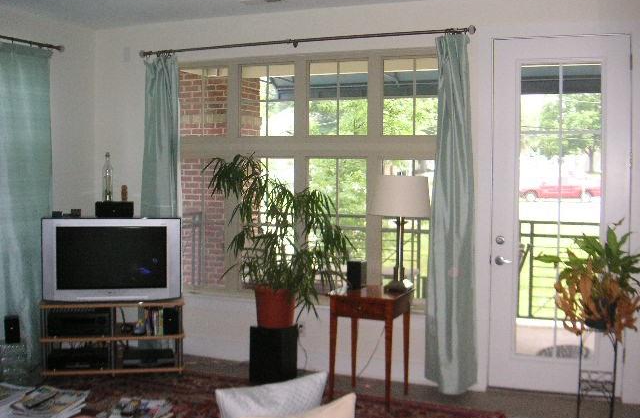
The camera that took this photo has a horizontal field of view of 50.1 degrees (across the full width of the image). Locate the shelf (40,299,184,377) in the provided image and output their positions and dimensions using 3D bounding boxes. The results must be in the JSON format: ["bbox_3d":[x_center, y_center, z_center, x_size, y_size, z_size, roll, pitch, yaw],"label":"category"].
[{"bbox_3d":[-1.581,0.966,5.347,1.050,0.560,0.480,-1,4,-9],"label":"shelf"}]

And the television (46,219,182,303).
[{"bbox_3d":[-1.601,0.365,5.423,1.010,0.628,0.560,-1,4,-9],"label":"television"}]

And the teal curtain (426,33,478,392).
[{"bbox_3d":[0.924,0.043,4.763,0.357,2.460,0.140,1,4,20],"label":"teal curtain"}]

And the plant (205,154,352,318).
[{"bbox_3d":[-0.333,0.230,4.915,0.980,1.250,0.800,2,4,21],"label":"plant"}]

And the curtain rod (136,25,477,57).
[{"bbox_3d":[-0.217,-1.256,5.143,2.760,0.065,0.090,2,4,21],"label":"curtain rod"}]

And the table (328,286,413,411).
[{"bbox_3d":[0.342,0.929,4.619,0.460,0.740,0.430,2,4,21],"label":"table"}]

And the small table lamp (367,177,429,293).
[{"bbox_3d":[0.541,0.153,4.632,0.422,0.765,0.422,1,4,20],"label":"small table lamp"}]

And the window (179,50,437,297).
[{"bbox_3d":[-0.091,-0.218,5.270,2.273,1.930,0.120,1,4,20],"label":"window"}]

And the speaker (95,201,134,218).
[{"bbox_3d":[-1.543,0.002,5.146,0.285,0.116,0.130,0,4,-13],"label":"speaker"}]

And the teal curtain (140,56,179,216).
[{"bbox_3d":[-1.340,-0.033,5.644,0.350,2.470,0.130,2,4,21],"label":"teal curtain"}]

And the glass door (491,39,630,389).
[{"bbox_3d":[1.617,0.058,4.610,0.905,2.420,0.055,2,4,21],"label":"glass door"}]

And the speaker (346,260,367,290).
[{"bbox_3d":[0.260,0.454,4.735,0.105,0.195,0.125,2,4,21],"label":"speaker"}]

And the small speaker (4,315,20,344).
[{"bbox_3d":[-2.207,0.865,4.910,0.105,0.195,0.130,-2,4,-22],"label":"small speaker"}]

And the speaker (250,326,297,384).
[{"bbox_3d":[-0.328,1.057,5.075,0.275,0.415,0.300,1,4,20],"label":"speaker"}]

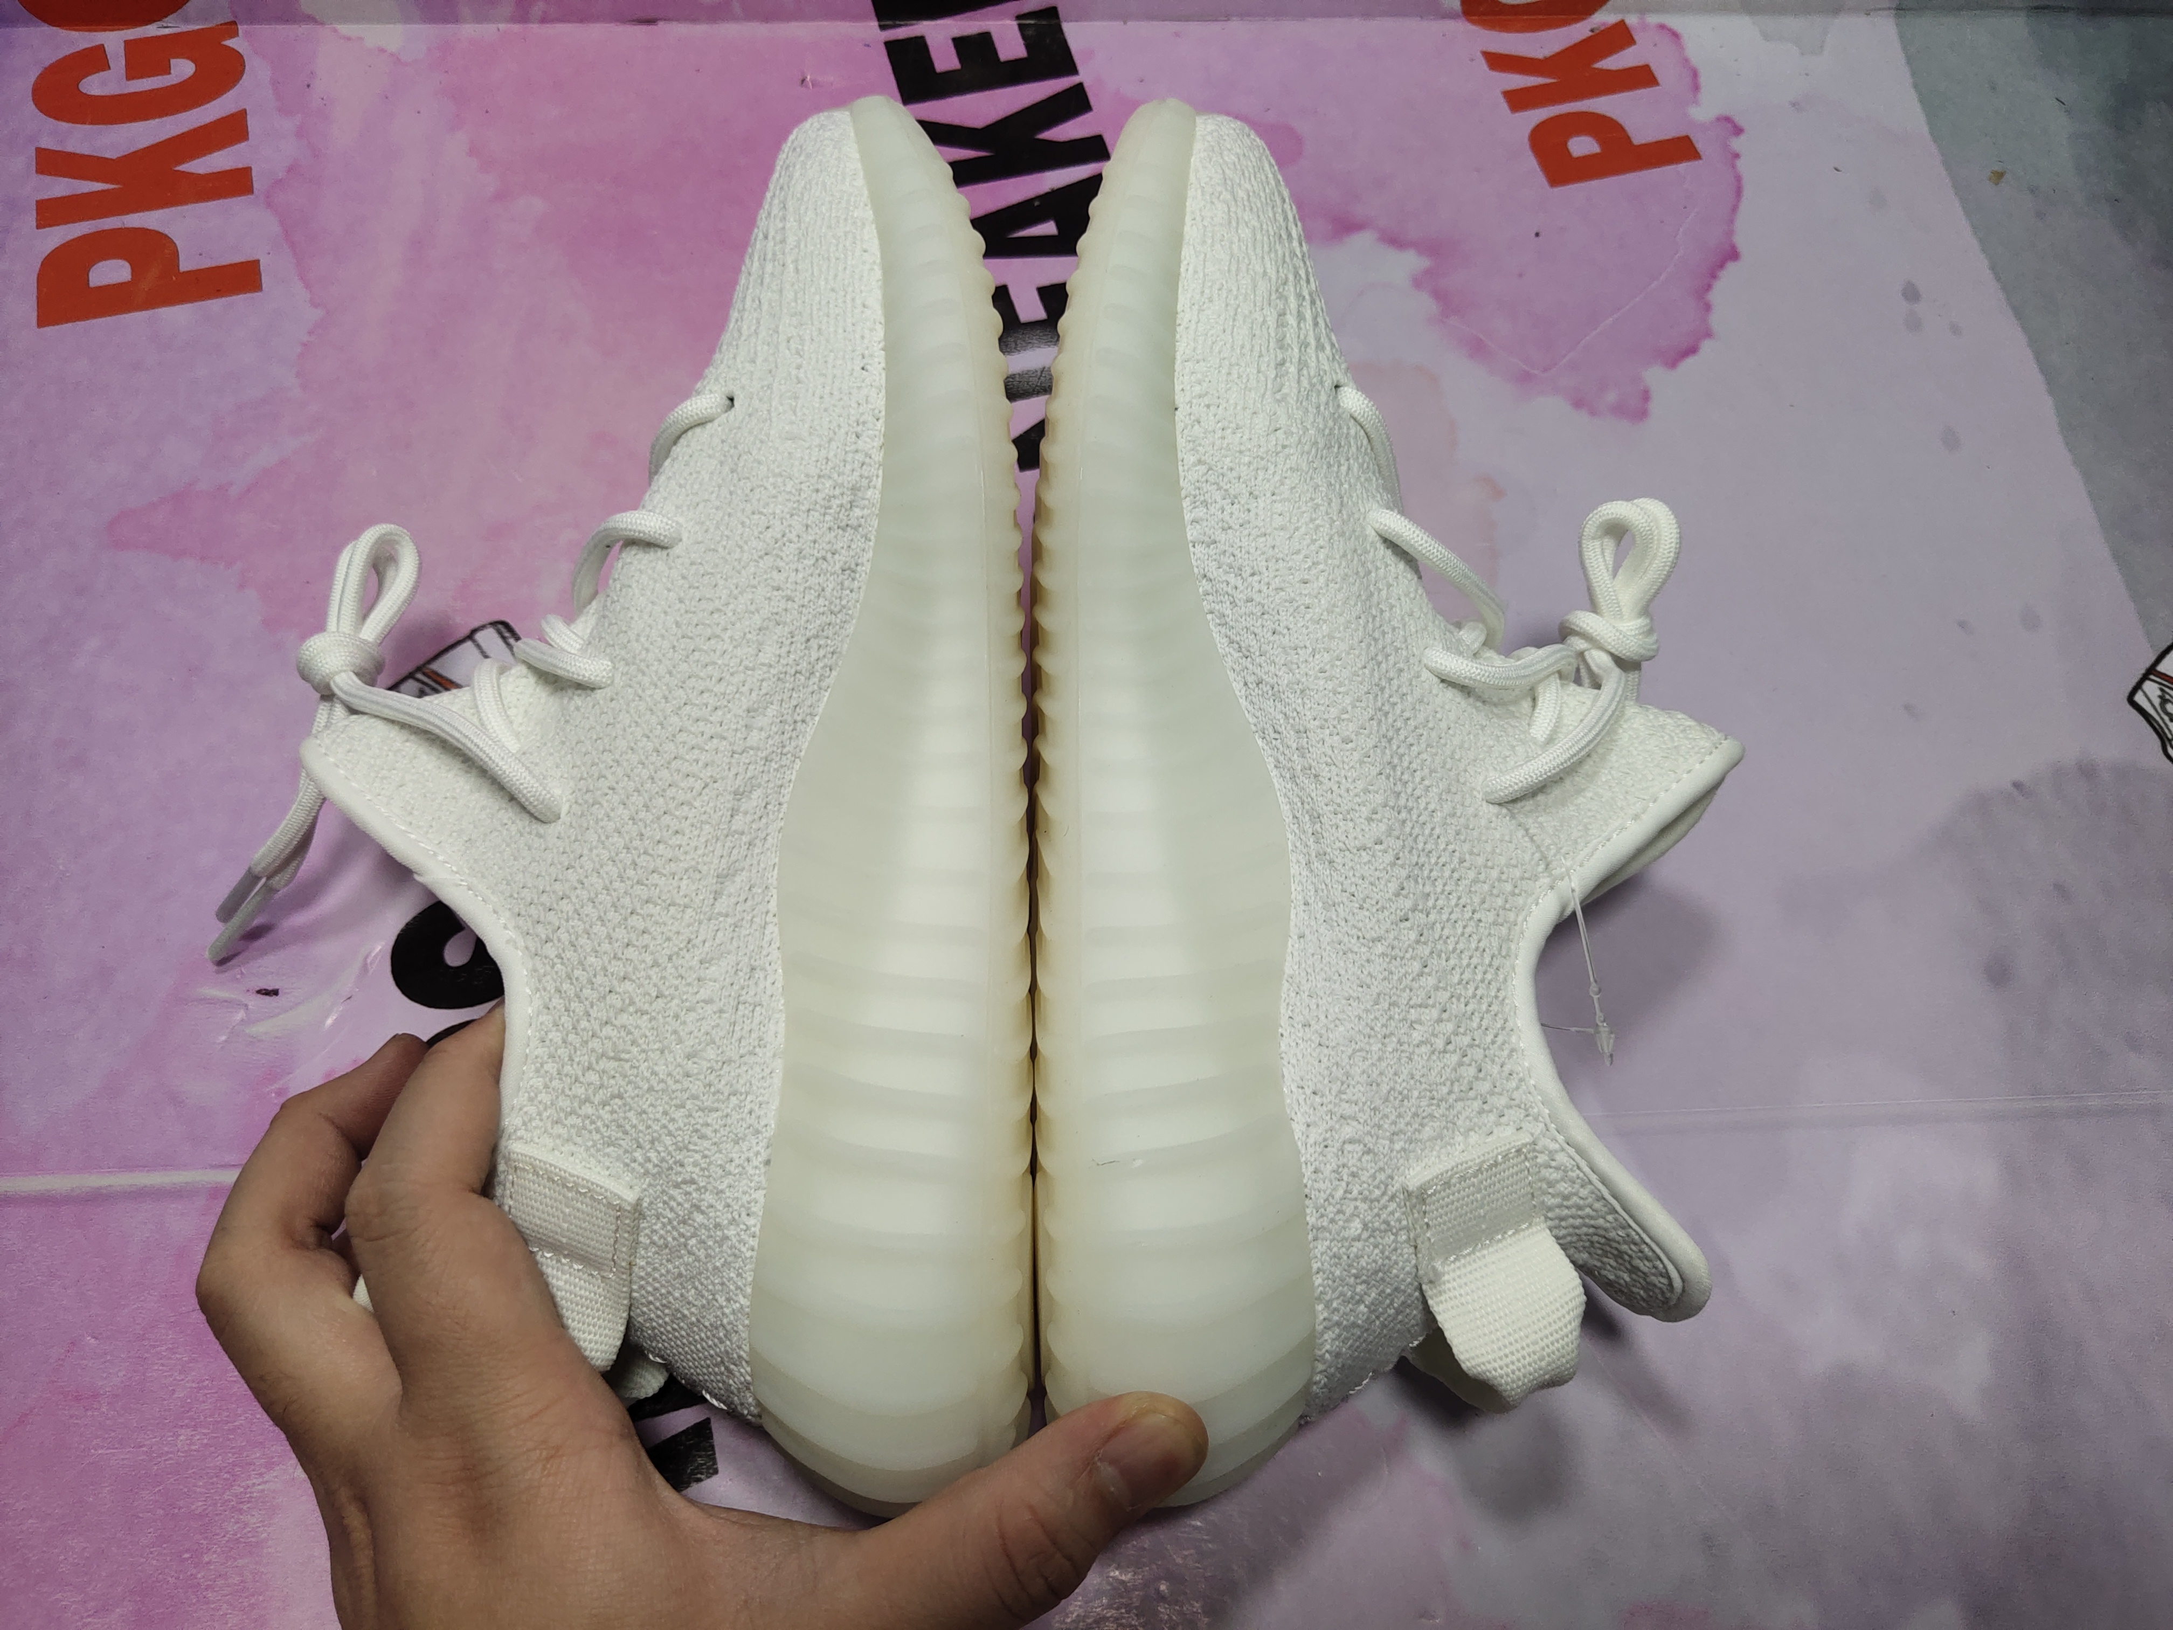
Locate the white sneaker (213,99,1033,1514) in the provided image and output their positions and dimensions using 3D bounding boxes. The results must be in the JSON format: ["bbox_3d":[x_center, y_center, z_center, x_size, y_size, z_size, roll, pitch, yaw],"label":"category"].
[{"bbox_3d":[-0.080,-0.015,0.370,0.140,0.107,0.287,-1,69,1],"label":"white sneaker"}]

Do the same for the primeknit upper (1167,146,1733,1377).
[{"bbox_3d":[0.071,-0.021,0.377,0.111,0.100,0.266,1,69,-4],"label":"primeknit upper"}]

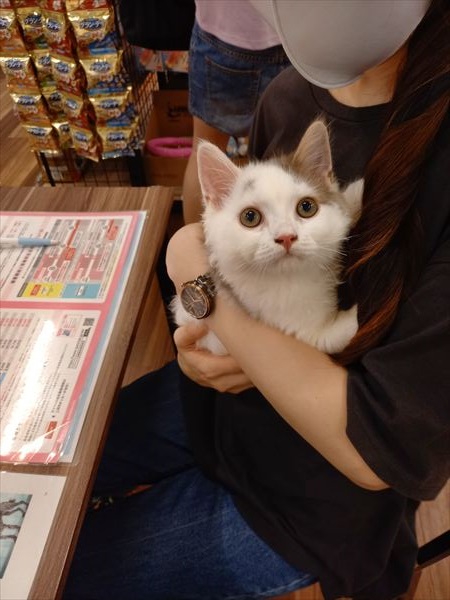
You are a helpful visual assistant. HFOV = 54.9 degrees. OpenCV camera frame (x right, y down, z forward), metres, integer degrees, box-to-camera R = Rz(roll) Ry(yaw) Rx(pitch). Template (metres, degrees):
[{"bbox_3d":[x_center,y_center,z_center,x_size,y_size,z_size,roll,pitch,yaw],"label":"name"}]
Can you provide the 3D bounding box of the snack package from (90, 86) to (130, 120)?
[{"bbox_3d":[-0.339,-0.575,1.305,0.107,0.107,0.037,-13,48,-9],"label":"snack package"}]

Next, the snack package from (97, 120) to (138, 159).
[{"bbox_3d":[-0.340,-0.512,1.390,0.107,0.107,0.037,-12,48,-8],"label":"snack package"}]

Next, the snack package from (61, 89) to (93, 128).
[{"bbox_3d":[-0.433,-0.566,1.300,0.107,0.107,0.037,19,51,18],"label":"snack package"}]

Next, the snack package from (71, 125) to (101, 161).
[{"bbox_3d":[-0.438,-0.500,1.380,0.107,0.107,0.037,19,51,18],"label":"snack package"}]

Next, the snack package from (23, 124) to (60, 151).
[{"bbox_3d":[-0.633,-0.559,1.500,0.107,0.107,0.037,3,48,5],"label":"snack package"}]

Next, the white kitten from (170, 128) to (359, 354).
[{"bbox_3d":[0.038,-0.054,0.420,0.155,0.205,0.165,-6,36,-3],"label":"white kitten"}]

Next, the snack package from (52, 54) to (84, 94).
[{"bbox_3d":[-0.436,-0.626,1.220,0.107,0.107,0.037,19,51,18],"label":"snack package"}]

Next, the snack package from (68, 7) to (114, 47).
[{"bbox_3d":[-0.346,-0.704,1.140,0.107,0.107,0.037,-9,48,-5],"label":"snack package"}]

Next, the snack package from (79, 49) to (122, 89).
[{"bbox_3d":[-0.342,-0.632,1.220,0.107,0.107,0.037,-12,48,-9],"label":"snack package"}]

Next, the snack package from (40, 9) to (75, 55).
[{"bbox_3d":[-0.433,-0.699,1.140,0.107,0.107,0.037,19,51,18],"label":"snack package"}]

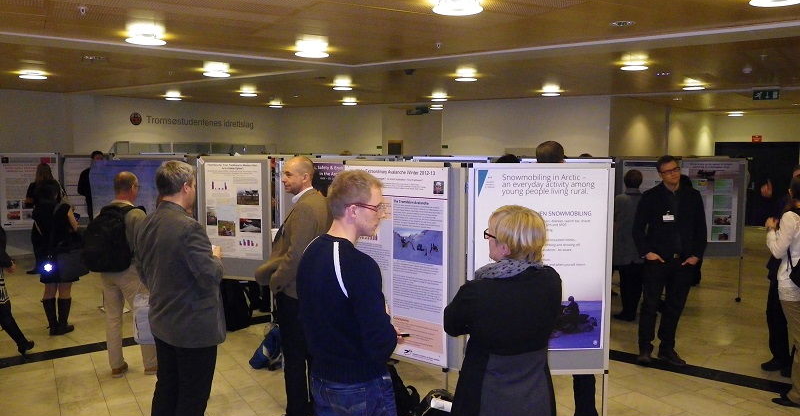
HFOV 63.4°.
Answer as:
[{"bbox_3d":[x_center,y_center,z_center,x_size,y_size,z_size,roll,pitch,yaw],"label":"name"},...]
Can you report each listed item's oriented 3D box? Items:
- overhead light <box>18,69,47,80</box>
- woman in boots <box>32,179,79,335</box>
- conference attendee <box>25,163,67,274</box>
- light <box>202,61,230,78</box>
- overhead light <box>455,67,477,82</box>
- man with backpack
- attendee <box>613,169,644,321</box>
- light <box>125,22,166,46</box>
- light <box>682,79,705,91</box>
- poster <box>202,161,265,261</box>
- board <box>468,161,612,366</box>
[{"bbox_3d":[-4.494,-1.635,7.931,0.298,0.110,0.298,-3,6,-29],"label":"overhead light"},{"bbox_3d":[-3.530,0.481,6.651,0.500,1.580,0.420,4,6,37],"label":"woman in boots"},{"bbox_3d":[-5.223,0.125,9.550,0.480,1.630,0.360,-2,6,-22],"label":"conference attendee"},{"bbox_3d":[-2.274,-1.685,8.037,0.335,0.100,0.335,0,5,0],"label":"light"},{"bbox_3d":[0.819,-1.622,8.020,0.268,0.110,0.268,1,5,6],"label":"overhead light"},{"bbox_3d":[-2.292,0.549,5.378,0.500,1.700,0.500,3,6,25],"label":"man with backpack"},{"bbox_3d":[2.563,0.408,7.165,0.500,1.660,0.380,-1,5,-17],"label":"attendee"},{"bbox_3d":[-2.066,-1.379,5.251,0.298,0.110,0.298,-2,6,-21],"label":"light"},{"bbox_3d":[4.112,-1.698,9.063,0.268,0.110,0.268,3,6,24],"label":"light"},{"bbox_3d":[-1.714,0.030,6.675,0.695,0.990,0.020,2,6,22],"label":"poster"},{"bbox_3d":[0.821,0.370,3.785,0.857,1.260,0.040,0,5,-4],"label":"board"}]

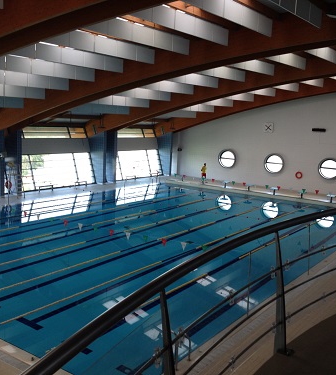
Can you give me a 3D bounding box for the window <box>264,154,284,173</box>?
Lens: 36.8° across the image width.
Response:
[{"bbox_3d":[8.485,-1.866,40.313,1.600,1.600,0.200,8,10,32],"label":"window"}]

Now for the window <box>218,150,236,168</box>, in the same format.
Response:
[{"bbox_3d":[5.015,-2.381,42.538,1.600,1.600,0.200,8,10,32],"label":"window"}]

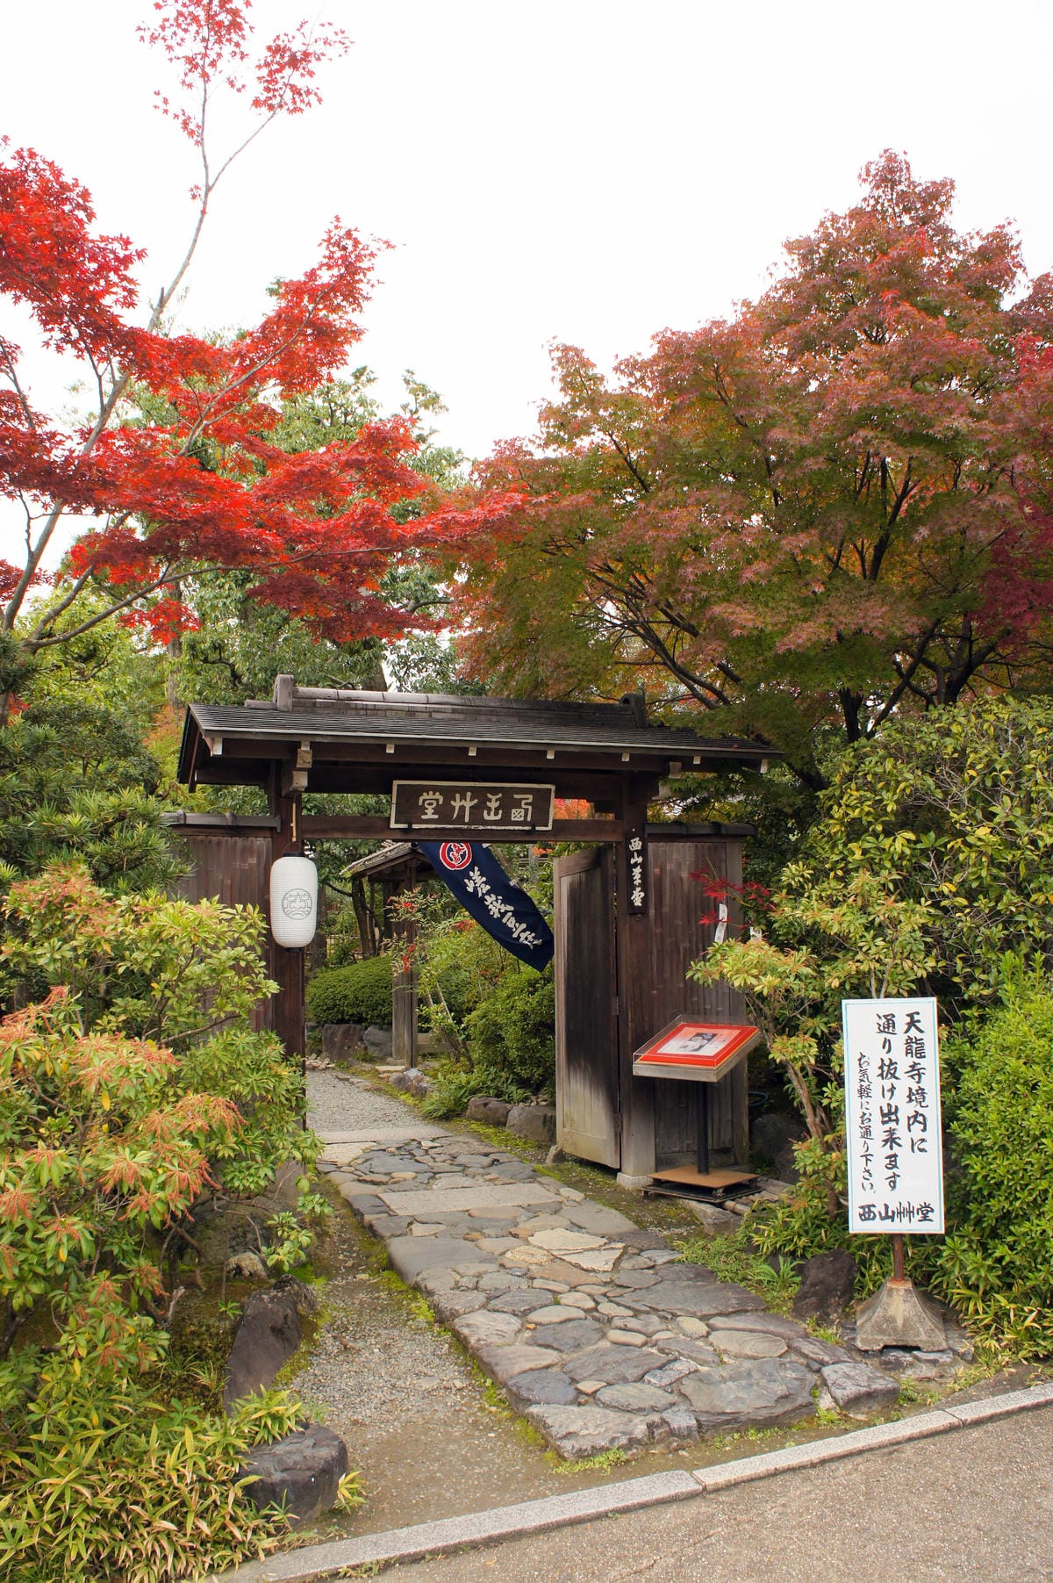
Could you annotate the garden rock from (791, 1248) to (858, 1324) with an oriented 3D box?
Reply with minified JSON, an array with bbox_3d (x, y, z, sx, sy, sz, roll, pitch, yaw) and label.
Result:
[{"bbox_3d":[1.170,1.950,4.673,0.230,0.260,0.210,-1,-5,0],"label":"garden rock"}]

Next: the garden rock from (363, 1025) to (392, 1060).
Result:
[{"bbox_3d":[-1.449,2.543,12.026,0.380,0.320,0.280,-1,-5,0],"label":"garden rock"}]

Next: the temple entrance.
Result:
[{"bbox_3d":[-0.194,0.807,6.555,3.440,2.830,1.520,1,-5,-23],"label":"temple entrance"}]

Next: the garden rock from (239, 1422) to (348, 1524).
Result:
[{"bbox_3d":[-0.669,1.902,3.339,0.300,0.150,0.270,1,-5,-20],"label":"garden rock"}]

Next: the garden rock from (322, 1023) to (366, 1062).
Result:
[{"bbox_3d":[-1.832,2.509,11.897,0.440,0.370,0.300,-1,-5,0],"label":"garden rock"}]

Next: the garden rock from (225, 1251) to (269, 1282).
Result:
[{"bbox_3d":[-1.157,1.960,4.907,0.175,0.120,0.150,-1,-5,0],"label":"garden rock"}]

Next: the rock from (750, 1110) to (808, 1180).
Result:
[{"bbox_3d":[1.482,2.075,6.976,0.320,0.380,0.300,-1,-5,0],"label":"rock"}]

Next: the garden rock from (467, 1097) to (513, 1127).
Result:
[{"bbox_3d":[-0.263,2.310,8.597,0.330,0.200,0.240,-2,-5,15],"label":"garden rock"}]

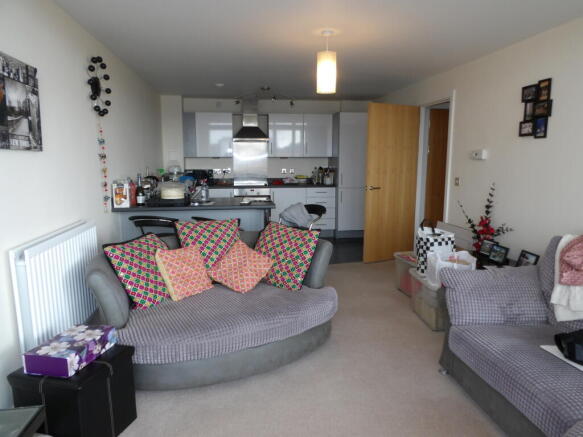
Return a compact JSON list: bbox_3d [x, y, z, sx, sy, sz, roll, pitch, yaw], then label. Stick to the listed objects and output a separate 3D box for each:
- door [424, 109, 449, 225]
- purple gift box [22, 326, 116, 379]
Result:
[{"bbox_3d":[2.365,-0.539,5.919,0.820,2.040,0.050,-1,9,-9],"label":"door"},{"bbox_3d":[-1.097,0.658,2.026,0.237,0.093,0.343,2,9,11],"label":"purple gift box"}]

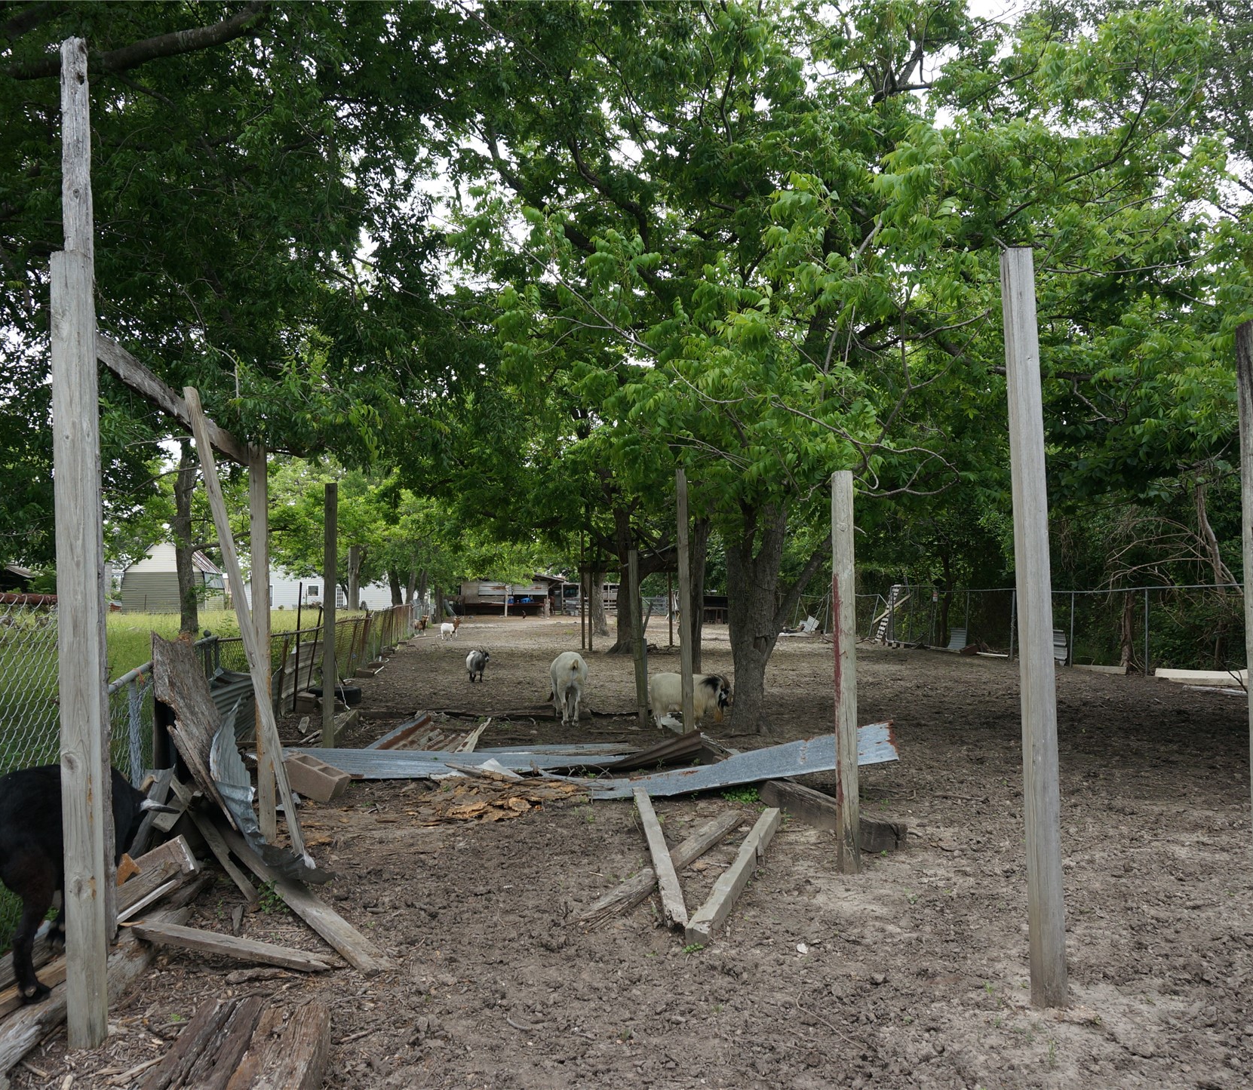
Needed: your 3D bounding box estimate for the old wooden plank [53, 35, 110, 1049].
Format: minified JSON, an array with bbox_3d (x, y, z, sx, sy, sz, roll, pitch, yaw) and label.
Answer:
[{"bbox_3d":[-1.727,-0.049,3.468,0.095,3.170,0.135,-2,-3,-8],"label":"old wooden plank"}]

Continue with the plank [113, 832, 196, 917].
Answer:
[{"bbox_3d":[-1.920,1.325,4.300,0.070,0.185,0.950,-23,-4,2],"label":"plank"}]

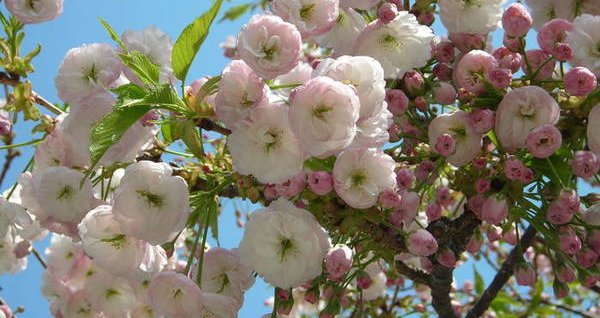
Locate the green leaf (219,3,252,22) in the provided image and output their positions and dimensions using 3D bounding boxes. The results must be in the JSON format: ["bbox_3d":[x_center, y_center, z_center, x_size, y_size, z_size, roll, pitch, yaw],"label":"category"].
[{"bbox_3d":[-0.048,-0.108,1.150,0.025,0.010,0.015,8,-66,3],"label":"green leaf"}]

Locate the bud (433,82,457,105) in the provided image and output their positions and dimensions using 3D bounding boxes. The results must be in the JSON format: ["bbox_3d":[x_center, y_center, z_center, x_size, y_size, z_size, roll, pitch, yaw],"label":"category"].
[{"bbox_3d":[0.090,-0.041,0.970,0.014,0.016,0.014,0,-45,0],"label":"bud"}]

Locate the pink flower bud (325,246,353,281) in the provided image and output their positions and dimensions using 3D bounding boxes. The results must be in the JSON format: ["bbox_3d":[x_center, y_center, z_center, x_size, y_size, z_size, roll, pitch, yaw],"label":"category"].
[{"bbox_3d":[0.022,0.060,0.900,0.015,0.021,0.015,-8,-38,0],"label":"pink flower bud"}]

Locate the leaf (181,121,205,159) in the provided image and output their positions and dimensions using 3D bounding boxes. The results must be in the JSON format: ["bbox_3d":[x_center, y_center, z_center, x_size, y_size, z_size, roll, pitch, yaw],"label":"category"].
[{"bbox_3d":[-0.071,-0.013,1.030,0.011,0.028,0.006,-25,5,2],"label":"leaf"}]

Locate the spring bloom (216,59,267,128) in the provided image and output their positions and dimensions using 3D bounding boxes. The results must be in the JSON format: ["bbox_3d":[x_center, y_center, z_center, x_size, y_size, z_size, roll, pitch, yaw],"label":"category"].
[{"bbox_3d":[-0.036,-0.039,0.940,0.034,0.041,0.030,3,20,-7],"label":"spring bloom"}]

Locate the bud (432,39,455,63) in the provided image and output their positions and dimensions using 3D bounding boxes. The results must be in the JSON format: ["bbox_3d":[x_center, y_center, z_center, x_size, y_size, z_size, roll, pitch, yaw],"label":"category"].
[{"bbox_3d":[0.097,-0.073,1.050,0.015,0.016,0.017,1,18,-6],"label":"bud"}]

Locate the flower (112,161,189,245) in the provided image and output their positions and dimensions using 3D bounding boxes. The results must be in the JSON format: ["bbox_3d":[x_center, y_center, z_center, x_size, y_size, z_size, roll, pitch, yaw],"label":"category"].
[{"bbox_3d":[-0.088,0.026,0.920,0.045,0.050,0.028,-1,14,3],"label":"flower"}]

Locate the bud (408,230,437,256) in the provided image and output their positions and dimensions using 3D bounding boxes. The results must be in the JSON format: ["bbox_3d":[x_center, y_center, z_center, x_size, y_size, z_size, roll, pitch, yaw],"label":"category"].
[{"bbox_3d":[0.071,0.049,0.900,0.018,0.015,0.015,25,0,34],"label":"bud"}]

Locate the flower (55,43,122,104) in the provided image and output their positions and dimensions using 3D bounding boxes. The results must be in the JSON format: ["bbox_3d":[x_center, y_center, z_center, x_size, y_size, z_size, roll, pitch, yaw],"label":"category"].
[{"bbox_3d":[-0.134,-0.054,0.990,0.042,0.040,0.024,-4,11,9],"label":"flower"}]

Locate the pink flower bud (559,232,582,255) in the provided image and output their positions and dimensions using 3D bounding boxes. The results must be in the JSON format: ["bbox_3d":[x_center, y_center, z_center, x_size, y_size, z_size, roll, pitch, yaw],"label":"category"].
[{"bbox_3d":[0.167,0.052,0.960,0.015,0.013,0.016,4,20,-11],"label":"pink flower bud"}]

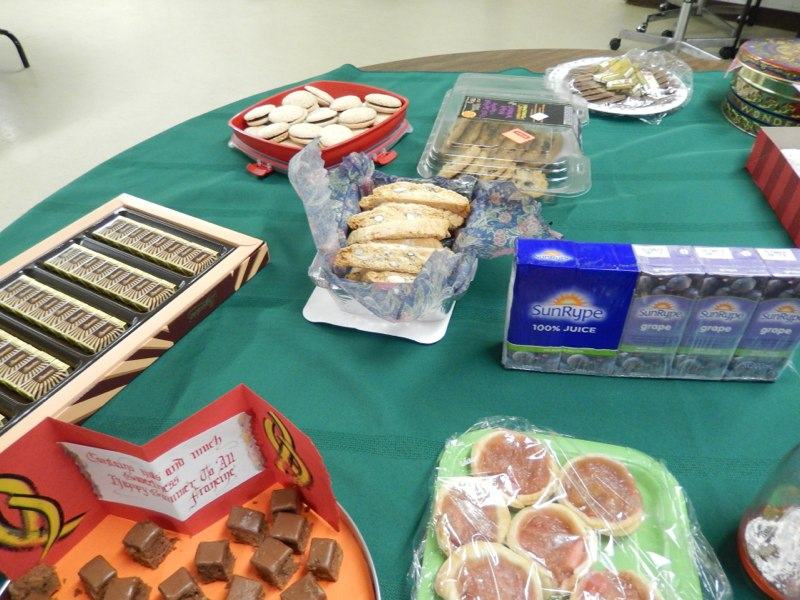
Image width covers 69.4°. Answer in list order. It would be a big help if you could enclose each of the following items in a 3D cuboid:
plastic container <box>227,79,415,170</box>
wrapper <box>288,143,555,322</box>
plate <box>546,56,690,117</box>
[{"bbox_3d":[-0.122,-0.268,0.888,0.226,0.053,0.226,25,49,28],"label":"plastic container"},{"bbox_3d":[0.016,-0.078,0.627,0.275,0.105,0.200,9,43,14],"label":"wrapper"},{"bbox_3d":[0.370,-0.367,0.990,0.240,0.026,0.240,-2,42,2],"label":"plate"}]

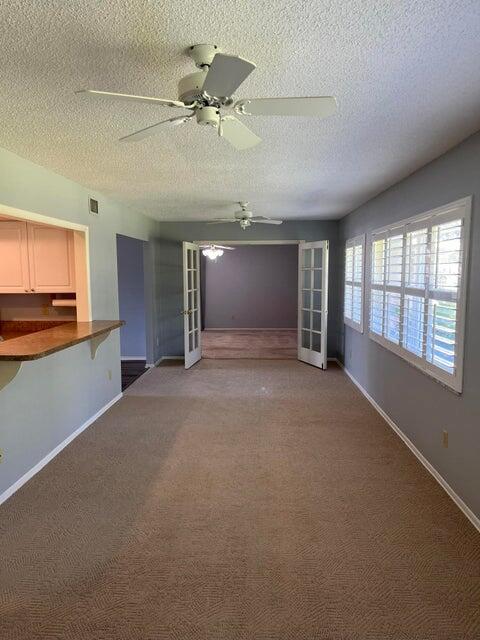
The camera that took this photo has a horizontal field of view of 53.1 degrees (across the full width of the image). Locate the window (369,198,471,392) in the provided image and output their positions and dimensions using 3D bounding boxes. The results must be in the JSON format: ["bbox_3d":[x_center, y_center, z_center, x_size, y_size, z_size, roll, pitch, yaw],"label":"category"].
[{"bbox_3d":[1.574,-0.294,4.516,0.091,1.289,2.801,0,6,3],"label":"window"}]

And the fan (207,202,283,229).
[{"bbox_3d":[0.058,-1.325,6.110,0.995,0.331,0.995,0,6,3],"label":"fan"}]

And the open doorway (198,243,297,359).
[{"bbox_3d":[0.170,-0.319,8.643,1.776,2.090,0.142,0,6,3],"label":"open doorway"}]

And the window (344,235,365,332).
[{"bbox_3d":[1.686,-0.540,6.998,0.091,1.309,1.441,0,6,3],"label":"window"}]

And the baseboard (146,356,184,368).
[{"bbox_3d":[-1.240,0.726,8.372,0.629,0.080,0.782,0,6,3],"label":"baseboard"}]

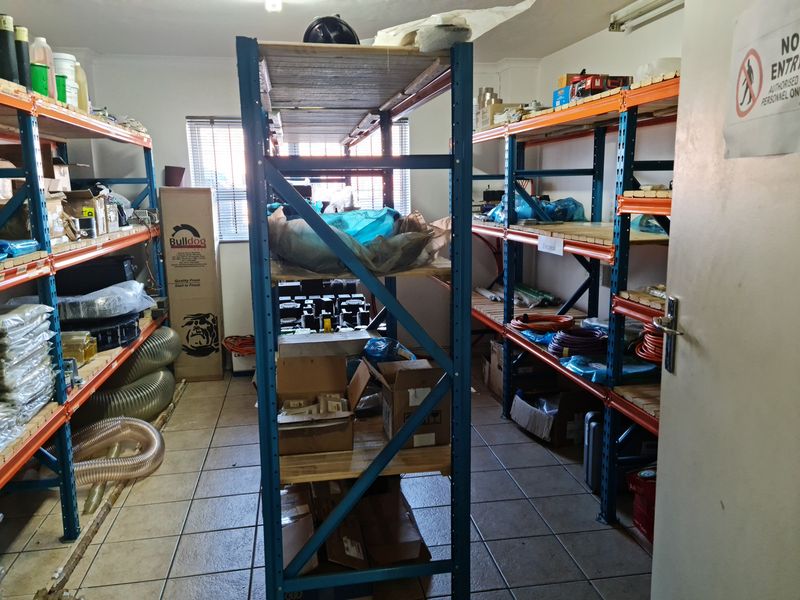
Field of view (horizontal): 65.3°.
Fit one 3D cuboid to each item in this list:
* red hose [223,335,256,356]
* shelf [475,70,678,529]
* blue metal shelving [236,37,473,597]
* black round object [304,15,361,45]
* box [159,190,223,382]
[{"bbox_3d":[-1.187,0.347,4.835,0.348,0.135,0.270,-3,10,-10],"label":"red hose"},{"bbox_3d":[1.002,-0.090,3.394,0.604,1.786,3.522,-3,10,-9],"label":"shelf"},{"bbox_3d":[-0.363,-0.051,3.293,0.606,1.792,3.181,-3,10,-9],"label":"blue metal shelving"},{"bbox_3d":[-0.221,-0.818,2.034,0.182,0.168,0.185,-3,10,-10],"label":"black round object"},{"bbox_3d":[-1.552,-0.114,4.737,0.348,1.446,0.263,-3,10,-10],"label":"box"}]

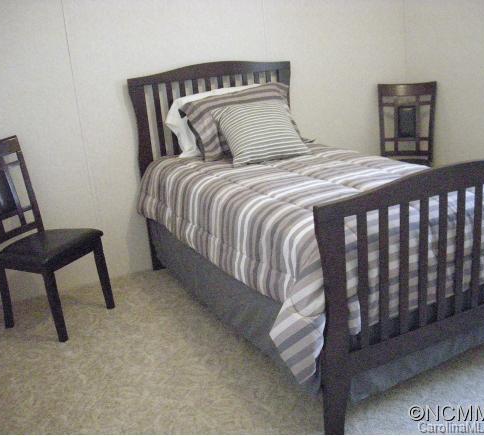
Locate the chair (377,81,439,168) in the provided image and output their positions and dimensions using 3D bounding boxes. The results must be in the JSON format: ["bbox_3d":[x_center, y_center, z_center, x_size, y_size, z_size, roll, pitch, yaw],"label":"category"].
[{"bbox_3d":[1.162,-0.420,4.207,0.450,0.990,0.550,1,17,20],"label":"chair"}]

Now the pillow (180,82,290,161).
[{"bbox_3d":[0.027,-0.598,3.692,0.750,0.420,0.170,-12,-2,-24],"label":"pillow"}]

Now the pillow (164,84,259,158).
[{"bbox_3d":[-0.126,-0.612,3.715,0.670,0.410,0.170,-12,4,-24],"label":"pillow"}]

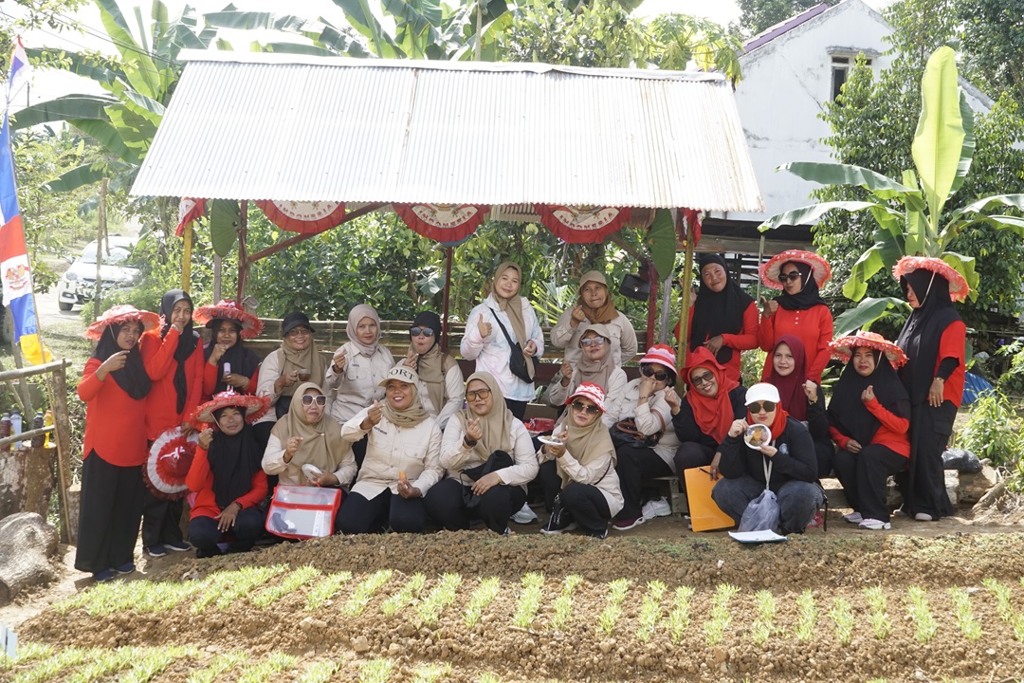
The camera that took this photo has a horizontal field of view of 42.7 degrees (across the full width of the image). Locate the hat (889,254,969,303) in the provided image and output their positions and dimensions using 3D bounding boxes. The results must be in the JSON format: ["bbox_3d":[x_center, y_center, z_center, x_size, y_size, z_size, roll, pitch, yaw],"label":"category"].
[{"bbox_3d":[2.496,-0.376,7.800,0.450,0.160,0.460,20,-9,-36],"label":"hat"}]

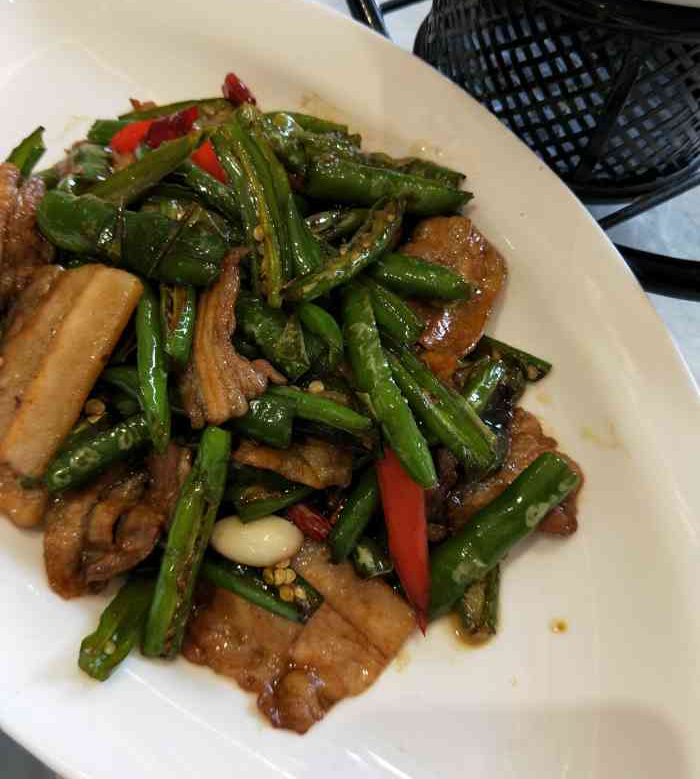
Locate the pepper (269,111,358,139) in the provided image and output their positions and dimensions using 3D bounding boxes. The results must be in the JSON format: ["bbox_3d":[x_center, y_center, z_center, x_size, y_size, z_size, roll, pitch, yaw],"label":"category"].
[{"bbox_3d":[-0.016,-0.114,0.291,0.037,0.007,0.009,6,63,-11],"label":"pepper"}]

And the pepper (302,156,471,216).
[{"bbox_3d":[0.015,-0.080,0.266,0.065,0.013,0.016,5,63,-8],"label":"pepper"}]

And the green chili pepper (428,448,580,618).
[{"bbox_3d":[0.049,0.045,0.215,0.063,0.012,0.013,-38,73,-17],"label":"green chili pepper"}]

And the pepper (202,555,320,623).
[{"bbox_3d":[-0.029,0.060,0.206,0.037,0.006,0.010,16,63,6],"label":"pepper"}]

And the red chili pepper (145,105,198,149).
[{"bbox_3d":[-0.071,-0.106,0.271,0.008,0.006,0.026,40,63,14],"label":"red chili pepper"}]

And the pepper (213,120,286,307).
[{"bbox_3d":[-0.037,-0.066,0.246,0.013,0.007,0.086,-13,63,-11],"label":"pepper"}]

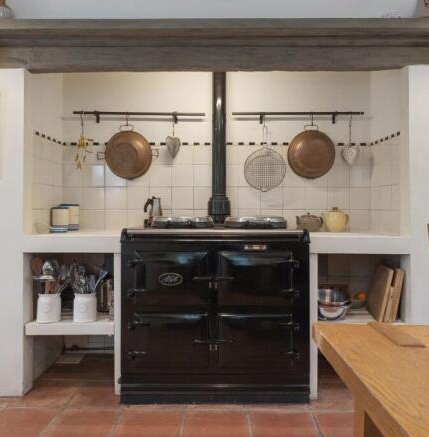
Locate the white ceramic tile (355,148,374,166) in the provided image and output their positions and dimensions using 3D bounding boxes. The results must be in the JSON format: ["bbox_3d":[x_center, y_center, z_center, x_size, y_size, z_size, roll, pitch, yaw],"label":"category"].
[{"bbox_3d":[0.997,-0.430,2.605,0.146,0.132,0.010,0,1,0],"label":"white ceramic tile"}]

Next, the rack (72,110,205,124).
[{"bbox_3d":[-0.497,-0.677,2.560,0.880,0.072,0.085,0,1,0],"label":"rack"}]

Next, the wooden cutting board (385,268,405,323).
[{"bbox_3d":[1.013,0.433,2.240,0.045,0.290,0.240,11,0,7],"label":"wooden cutting board"}]

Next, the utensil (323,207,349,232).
[{"bbox_3d":[0.805,0.007,2.520,0.172,0.170,0.130,0,1,0],"label":"utensil"}]

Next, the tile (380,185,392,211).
[{"bbox_3d":[1.073,-0.123,2.382,0.010,0.150,0.150,0,1,0],"label":"tile"}]

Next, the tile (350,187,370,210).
[{"bbox_3d":[0.996,-0.135,2.610,0.142,0.150,0.010,0,1,0],"label":"tile"}]

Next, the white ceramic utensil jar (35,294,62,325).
[{"bbox_3d":[-0.946,0.507,2.190,0.140,0.155,0.140,0,1,0],"label":"white ceramic utensil jar"}]

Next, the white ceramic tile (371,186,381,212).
[{"bbox_3d":[1.073,-0.131,2.534,0.010,0.150,0.150,0,1,0],"label":"white ceramic tile"}]

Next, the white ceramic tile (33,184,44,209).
[{"bbox_3d":[-1.041,-0.127,2.258,0.010,0.150,0.135,0,1,0],"label":"white ceramic tile"}]

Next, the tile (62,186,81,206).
[{"bbox_3d":[-0.973,-0.137,2.630,0.136,0.157,0.010,0,1,0],"label":"tile"}]

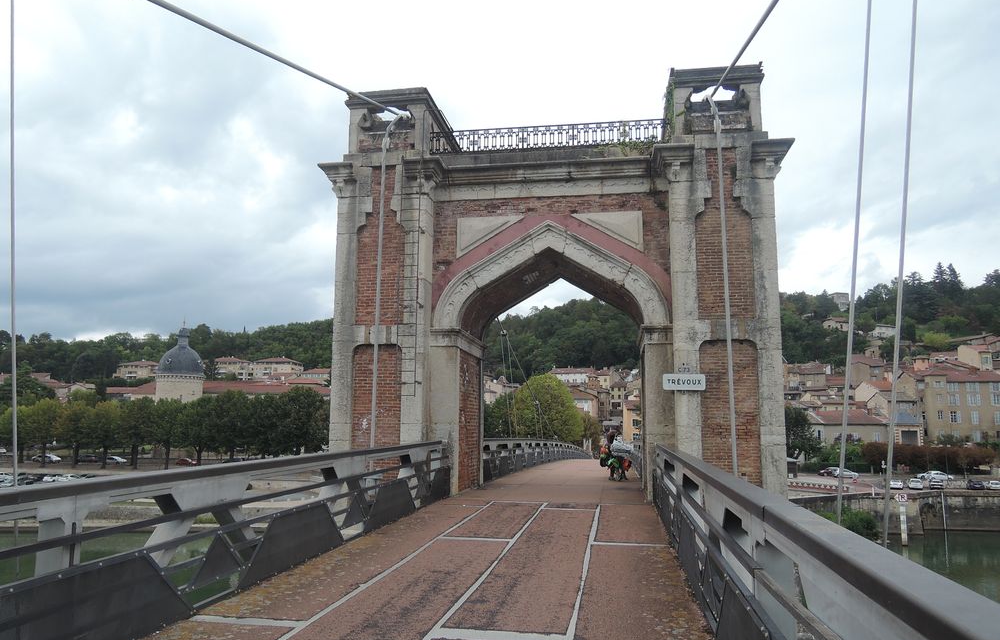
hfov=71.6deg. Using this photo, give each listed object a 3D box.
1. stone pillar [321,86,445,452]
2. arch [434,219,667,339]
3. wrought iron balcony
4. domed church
[{"bbox_3d":[-2.293,-0.404,16.400,2.726,8.733,3.997,-1,-7,9],"label":"stone pillar"},{"bbox_3d":[1.208,-0.811,15.868,5.022,2.511,2.562,-1,-7,9],"label":"arch"},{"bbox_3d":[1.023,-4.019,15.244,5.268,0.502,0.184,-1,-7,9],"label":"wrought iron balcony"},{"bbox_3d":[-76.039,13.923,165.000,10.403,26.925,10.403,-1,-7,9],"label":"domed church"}]

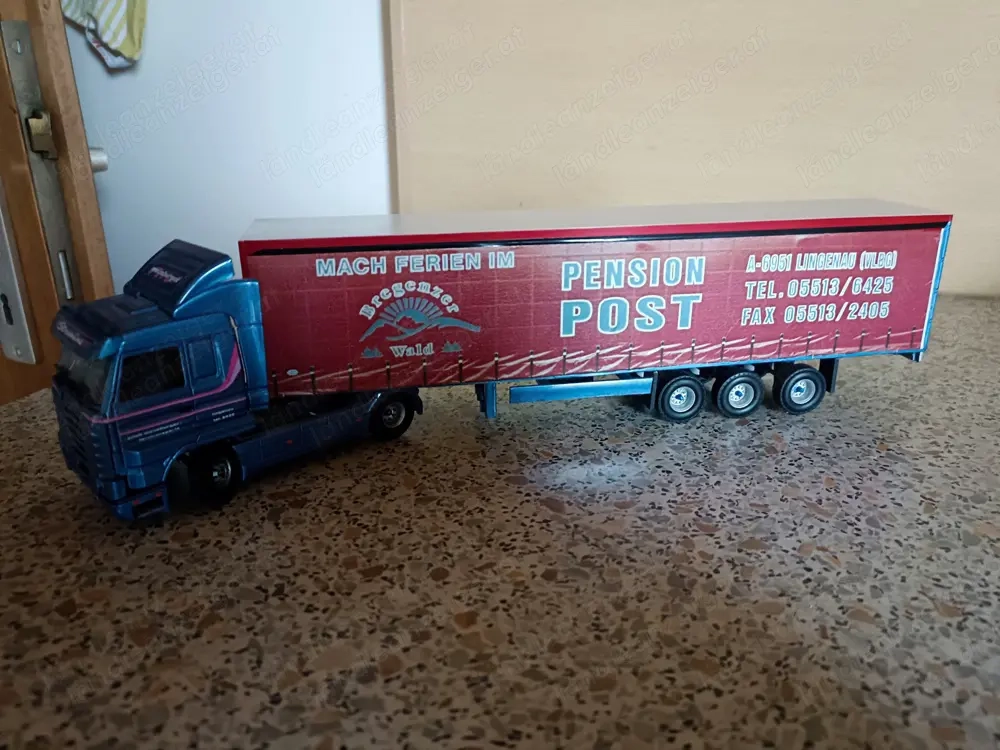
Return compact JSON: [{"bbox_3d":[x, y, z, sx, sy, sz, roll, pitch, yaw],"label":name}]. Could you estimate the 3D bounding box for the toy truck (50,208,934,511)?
[{"bbox_3d":[0.015,-0.021,0.300,0.343,0.085,0.097,-6,21,-15],"label":"toy truck"}]

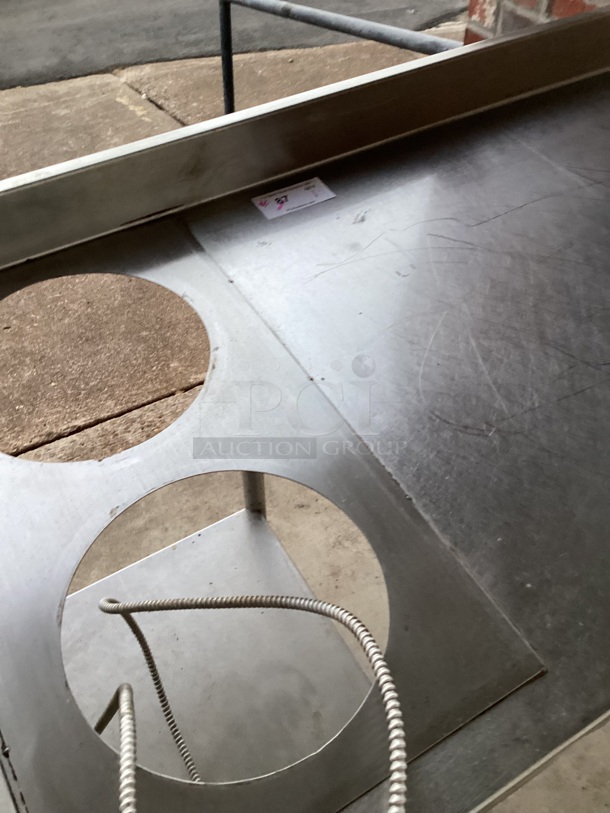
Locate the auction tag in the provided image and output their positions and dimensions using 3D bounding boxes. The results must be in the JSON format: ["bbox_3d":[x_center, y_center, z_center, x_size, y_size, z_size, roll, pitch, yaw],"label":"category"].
[{"bbox_3d":[-0.014,-0.275,0.958,0.102,0.002,0.050,-25,57,-21],"label":"auction tag"}]

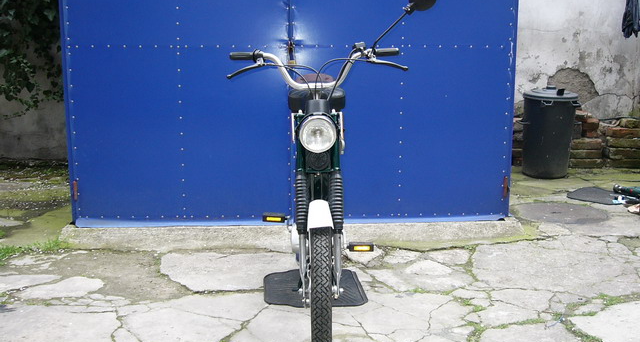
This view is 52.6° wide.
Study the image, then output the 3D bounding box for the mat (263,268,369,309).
[{"bbox_3d":[-0.020,0.517,2.920,0.475,0.015,0.490,0,9,0],"label":"mat"}]

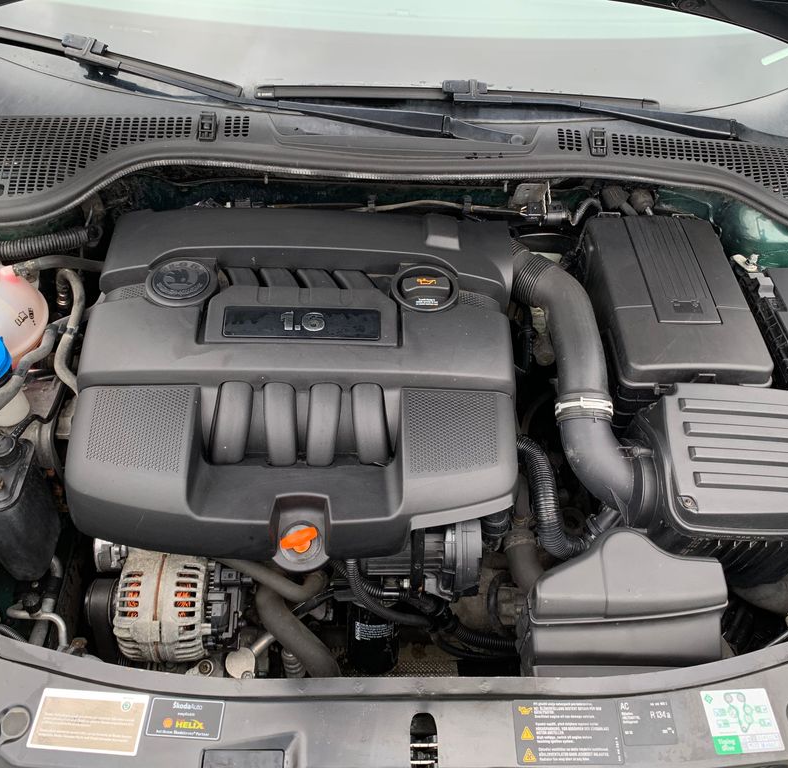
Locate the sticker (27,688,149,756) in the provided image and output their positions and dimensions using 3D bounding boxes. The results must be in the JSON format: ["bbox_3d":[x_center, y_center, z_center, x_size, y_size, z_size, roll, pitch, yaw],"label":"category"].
[{"bbox_3d":[-0.294,0.327,0.743,0.105,0.001,0.054,3,56,2],"label":"sticker"}]

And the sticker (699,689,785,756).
[{"bbox_3d":[0.338,0.327,0.745,0.066,0.001,0.057,-3,56,-2],"label":"sticker"}]

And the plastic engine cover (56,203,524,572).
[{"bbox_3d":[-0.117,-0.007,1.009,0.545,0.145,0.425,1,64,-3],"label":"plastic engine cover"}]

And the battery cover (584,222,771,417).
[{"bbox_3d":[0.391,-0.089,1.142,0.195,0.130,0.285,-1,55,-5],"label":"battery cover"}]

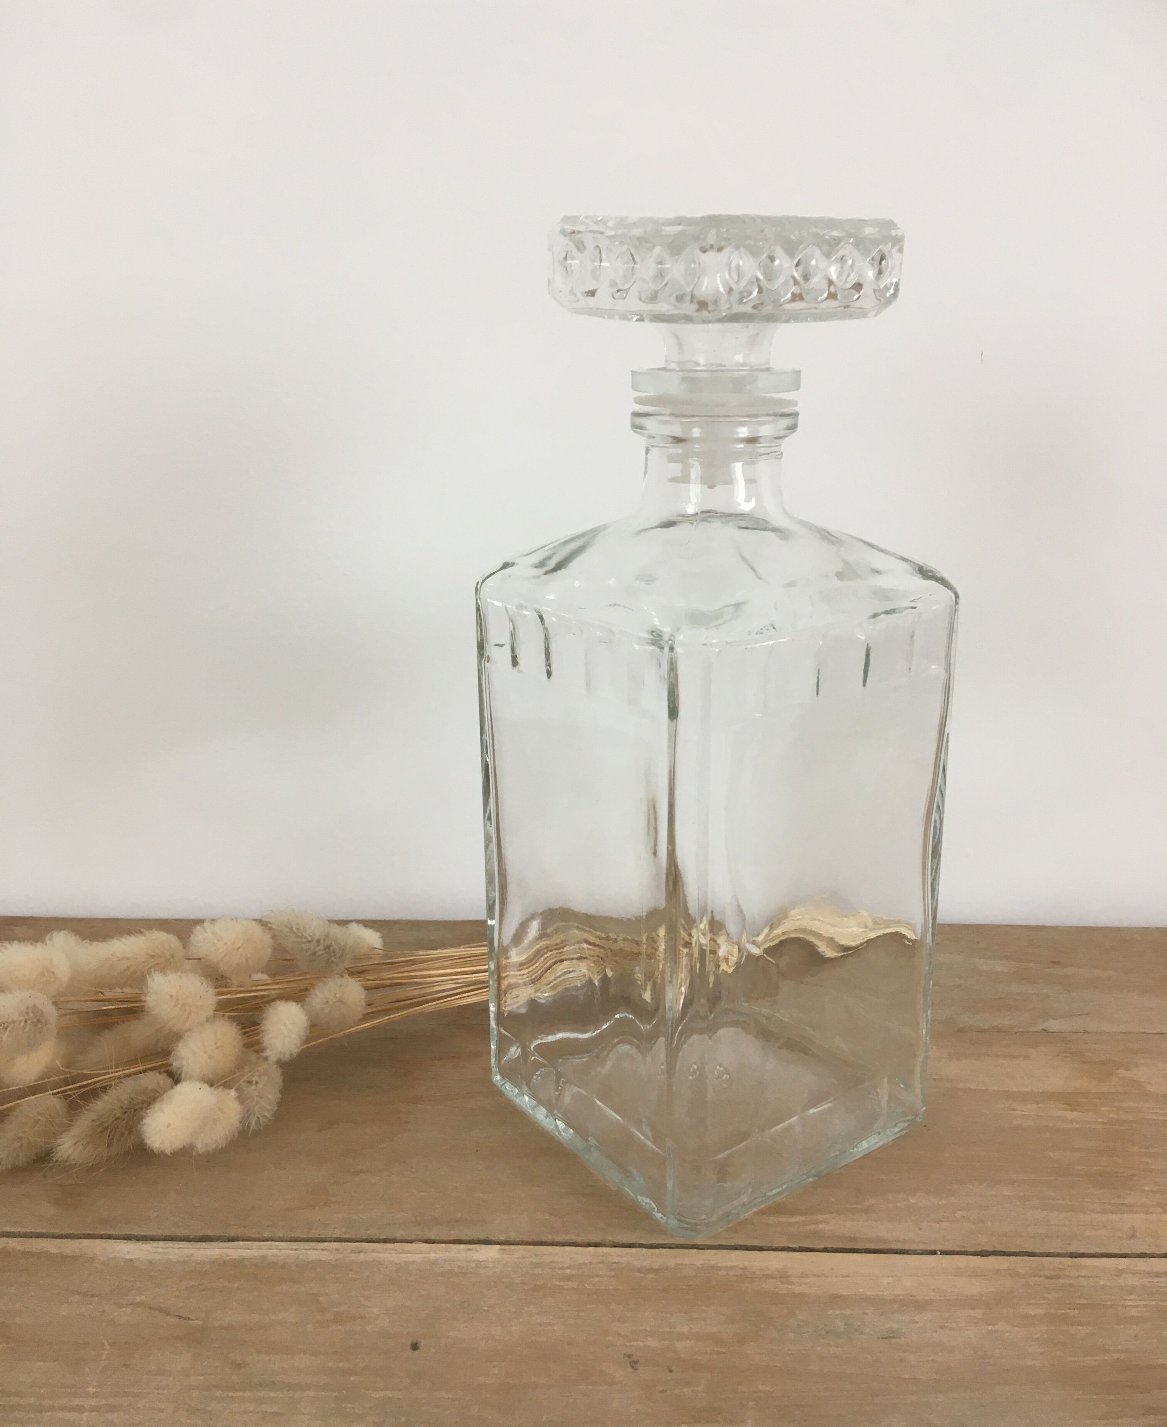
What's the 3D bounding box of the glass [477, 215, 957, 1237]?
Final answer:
[{"bbox_3d":[0.033,-0.002,0.336,0.091,0.230,0.091,-13,21,-34],"label":"glass"}]

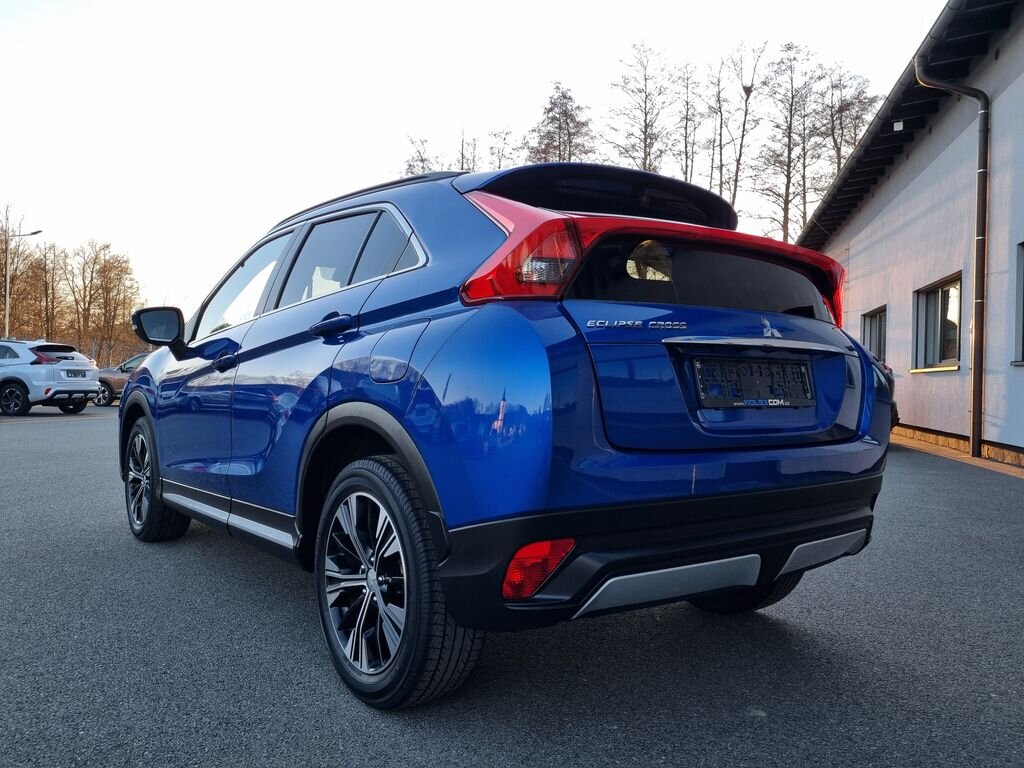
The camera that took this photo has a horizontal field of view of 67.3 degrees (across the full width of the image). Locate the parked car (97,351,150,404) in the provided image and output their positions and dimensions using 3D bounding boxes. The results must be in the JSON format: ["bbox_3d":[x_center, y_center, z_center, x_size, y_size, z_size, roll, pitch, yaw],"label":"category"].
[{"bbox_3d":[-10.980,-0.150,23.850,4.400,1.670,1.830,1,0,14],"label":"parked car"}]

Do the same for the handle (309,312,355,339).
[{"bbox_3d":[-0.522,-0.161,2.247,0.055,0.055,0.280,1,0,-38],"label":"handle"}]

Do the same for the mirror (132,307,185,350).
[{"bbox_3d":[-1.623,-0.255,3.505,0.240,0.190,0.160,1,0,-38],"label":"mirror"}]

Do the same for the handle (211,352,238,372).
[{"bbox_3d":[-1.125,-0.075,3.032,0.055,0.055,0.280,1,0,-38],"label":"handle"}]

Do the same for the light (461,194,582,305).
[{"bbox_3d":[-0.028,-0.360,1.963,0.340,0.340,0.380,1,0,-38],"label":"light"}]

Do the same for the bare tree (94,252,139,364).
[{"bbox_3d":[-22.100,-3.400,43.000,2.800,8.000,2.800,1,0,0],"label":"bare tree"}]

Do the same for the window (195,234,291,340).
[{"bbox_3d":[-1.174,-0.409,3.345,0.050,0.450,0.870,25,-14,-35],"label":"window"}]

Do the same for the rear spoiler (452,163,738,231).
[{"bbox_3d":[0.349,-0.620,2.576,1.200,0.150,0.360,1,0,-38],"label":"rear spoiler"}]

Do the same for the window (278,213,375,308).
[{"bbox_3d":[-0.654,-0.438,2.672,0.045,0.340,0.620,25,-14,-35],"label":"window"}]

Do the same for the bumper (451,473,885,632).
[{"bbox_3d":[0.630,0.424,2.195,1.790,0.300,0.360,1,0,-38],"label":"bumper"}]

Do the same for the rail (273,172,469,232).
[{"bbox_3d":[-0.632,-0.669,2.896,0.060,0.100,1.580,1,0,-38],"label":"rail"}]

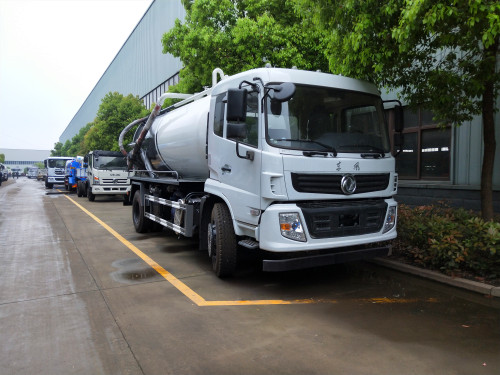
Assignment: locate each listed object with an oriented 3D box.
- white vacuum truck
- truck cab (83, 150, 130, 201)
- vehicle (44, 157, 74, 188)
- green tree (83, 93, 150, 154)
[{"bbox_3d":[-0.707,-0.518,8.180,2.600,3.400,8.150,-1,3,-29],"label":"white vacuum truck"},{"bbox_3d":[-8.156,-0.633,20.526,2.200,2.550,5.900,-1,3,-30],"label":"truck cab"},{"bbox_3d":[-17.868,-1.363,34.351,2.500,2.800,7.800,-1,3,-30],"label":"vehicle"},{"bbox_3d":[-11.646,-4.034,31.354,5.500,8.400,5.500,-1,3,-30],"label":"green tree"}]

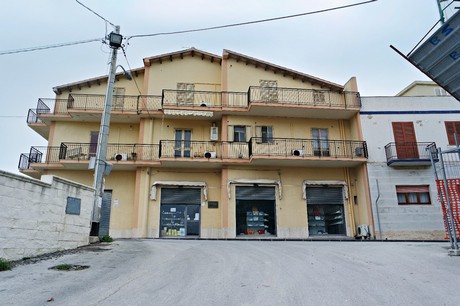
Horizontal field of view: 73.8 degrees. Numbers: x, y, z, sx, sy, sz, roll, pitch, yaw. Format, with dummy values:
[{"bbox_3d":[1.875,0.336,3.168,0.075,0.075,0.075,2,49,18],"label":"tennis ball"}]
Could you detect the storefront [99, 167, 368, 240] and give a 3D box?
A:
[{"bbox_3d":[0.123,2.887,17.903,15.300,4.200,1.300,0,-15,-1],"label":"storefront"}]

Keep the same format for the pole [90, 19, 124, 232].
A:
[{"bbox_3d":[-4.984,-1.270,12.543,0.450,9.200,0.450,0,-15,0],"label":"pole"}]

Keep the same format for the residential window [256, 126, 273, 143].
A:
[{"bbox_3d":[2.127,-1.148,18.854,1.020,1.100,0.150,1,-15,-6],"label":"residential window"}]

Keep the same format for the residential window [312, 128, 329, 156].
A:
[{"bbox_3d":[5.651,-0.469,19.031,1.080,2.180,0.150,1,-15,-6],"label":"residential window"}]

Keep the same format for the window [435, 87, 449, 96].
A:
[{"bbox_3d":[18.056,-5.148,26.126,1.150,1.350,0.150,1,-15,-5],"label":"window"}]

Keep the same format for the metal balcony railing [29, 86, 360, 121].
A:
[{"bbox_3d":[-2.723,-2.921,18.657,20.400,1.050,2.800,0,-15,0],"label":"metal balcony railing"}]

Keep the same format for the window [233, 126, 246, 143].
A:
[{"bbox_3d":[0.633,-1.158,18.653,0.750,1.100,0.150,1,-15,-6],"label":"window"}]

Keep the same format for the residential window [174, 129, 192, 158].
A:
[{"bbox_3d":[-2.890,-0.389,19.079,1.070,2.180,0.150,1,-15,-5],"label":"residential window"}]

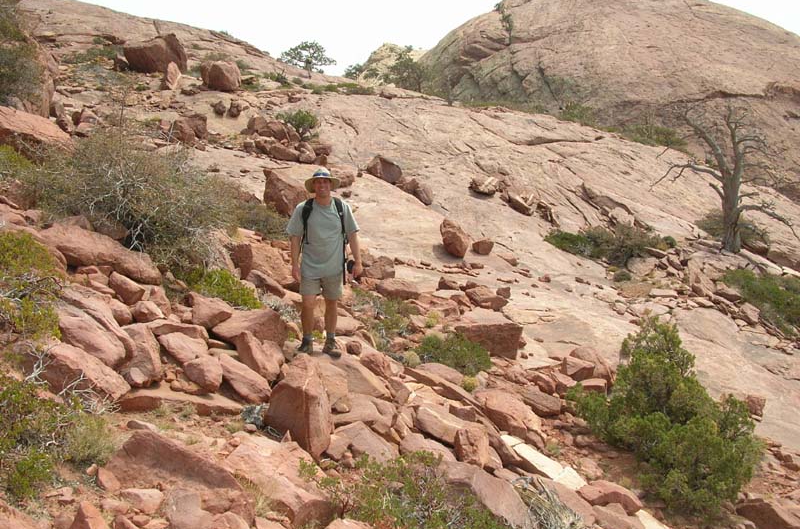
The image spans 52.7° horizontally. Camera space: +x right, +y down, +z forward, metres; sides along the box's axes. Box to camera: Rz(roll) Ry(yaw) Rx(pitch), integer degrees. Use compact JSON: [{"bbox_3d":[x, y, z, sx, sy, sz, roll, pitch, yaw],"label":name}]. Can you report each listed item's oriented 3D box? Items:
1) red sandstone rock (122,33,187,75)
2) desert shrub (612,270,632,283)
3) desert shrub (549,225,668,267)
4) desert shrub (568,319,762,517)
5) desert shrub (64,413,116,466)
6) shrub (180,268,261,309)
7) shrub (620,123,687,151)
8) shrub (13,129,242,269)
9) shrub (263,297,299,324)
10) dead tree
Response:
[{"bbox_3d":[-8.503,-7.308,28.000,2.150,1.385,1.613,-1,2,-17],"label":"red sandstone rock"},{"bbox_3d":[4.817,0.260,17.500,0.433,0.303,0.390,0,2,15],"label":"desert shrub"},{"bbox_3d":[4.749,-0.435,18.500,2.792,1.007,1.800,0,0,14],"label":"desert shrub"},{"bbox_3d":[2.529,1.467,7.700,1.700,1.754,1.530,1,2,18],"label":"desert shrub"},{"bbox_3d":[-1.799,1.017,4.700,0.302,0.287,0.287,-1,2,-21],"label":"desert shrub"},{"bbox_3d":[-2.054,0.285,9.200,0.979,0.501,0.750,0,0,-13],"label":"shrub"},{"bbox_3d":[12.543,-6.284,40.000,3.266,1.455,2.286,1,2,17],"label":"shrub"},{"bbox_3d":[-3.438,-0.820,10.200,2.757,1.678,2.068,-1,2,-19],"label":"shrub"},{"bbox_3d":[-1.360,0.512,9.200,0.410,0.303,0.369,0,2,-8],"label":"shrub"},{"bbox_3d":[8.280,-2.232,20.500,3.652,3.804,3.000,0,0,22],"label":"dead tree"}]

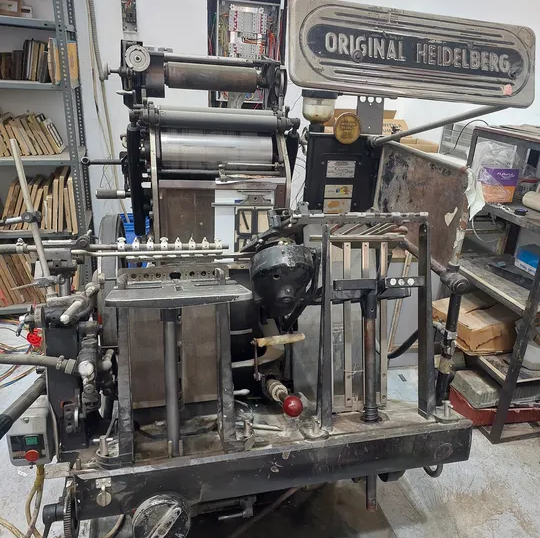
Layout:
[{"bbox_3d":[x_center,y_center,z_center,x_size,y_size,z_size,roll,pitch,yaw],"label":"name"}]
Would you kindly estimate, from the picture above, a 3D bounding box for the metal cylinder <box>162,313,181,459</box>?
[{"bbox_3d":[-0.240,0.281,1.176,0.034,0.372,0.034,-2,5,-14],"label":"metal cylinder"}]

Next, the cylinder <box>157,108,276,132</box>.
[{"bbox_3d":[-0.154,-0.453,1.471,0.366,0.056,0.056,-2,18,-14],"label":"cylinder"}]

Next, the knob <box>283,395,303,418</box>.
[{"bbox_3d":[0.059,0.359,1.250,0.052,0.052,0.052,2,17,-1],"label":"knob"}]

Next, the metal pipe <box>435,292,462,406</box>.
[{"bbox_3d":[0.535,0.246,1.438,0.044,0.372,0.044,-2,15,-14],"label":"metal pipe"}]

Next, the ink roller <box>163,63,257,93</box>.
[{"bbox_3d":[-0.193,-0.641,1.601,0.320,0.080,0.080,-2,18,-14],"label":"ink roller"}]

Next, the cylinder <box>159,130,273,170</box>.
[{"bbox_3d":[-0.164,-0.379,1.531,0.363,0.140,0.140,-2,18,-14],"label":"cylinder"}]

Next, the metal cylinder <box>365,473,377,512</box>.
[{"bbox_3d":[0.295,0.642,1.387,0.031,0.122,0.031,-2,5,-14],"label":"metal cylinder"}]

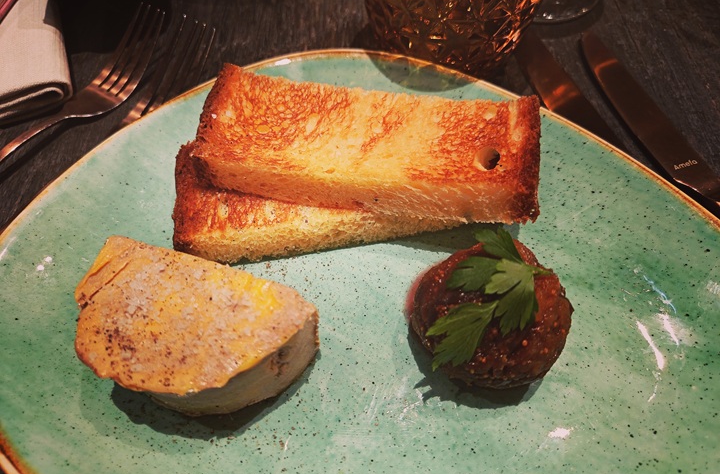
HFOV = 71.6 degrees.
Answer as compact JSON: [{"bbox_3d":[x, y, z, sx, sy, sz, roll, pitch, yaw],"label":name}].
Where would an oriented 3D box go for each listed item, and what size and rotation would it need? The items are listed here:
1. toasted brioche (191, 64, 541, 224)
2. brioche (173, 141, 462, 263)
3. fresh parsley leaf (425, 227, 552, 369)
[{"bbox_3d":[0.004,-0.031,0.174,0.112,0.017,0.040,6,60,4],"label":"toasted brioche"},{"bbox_3d":[-0.009,-0.020,0.184,0.112,0.019,0.040,-9,59,-6],"label":"brioche"},{"bbox_3d":[0.037,0.018,0.146,0.028,0.014,0.050,29,72,19],"label":"fresh parsley leaf"}]

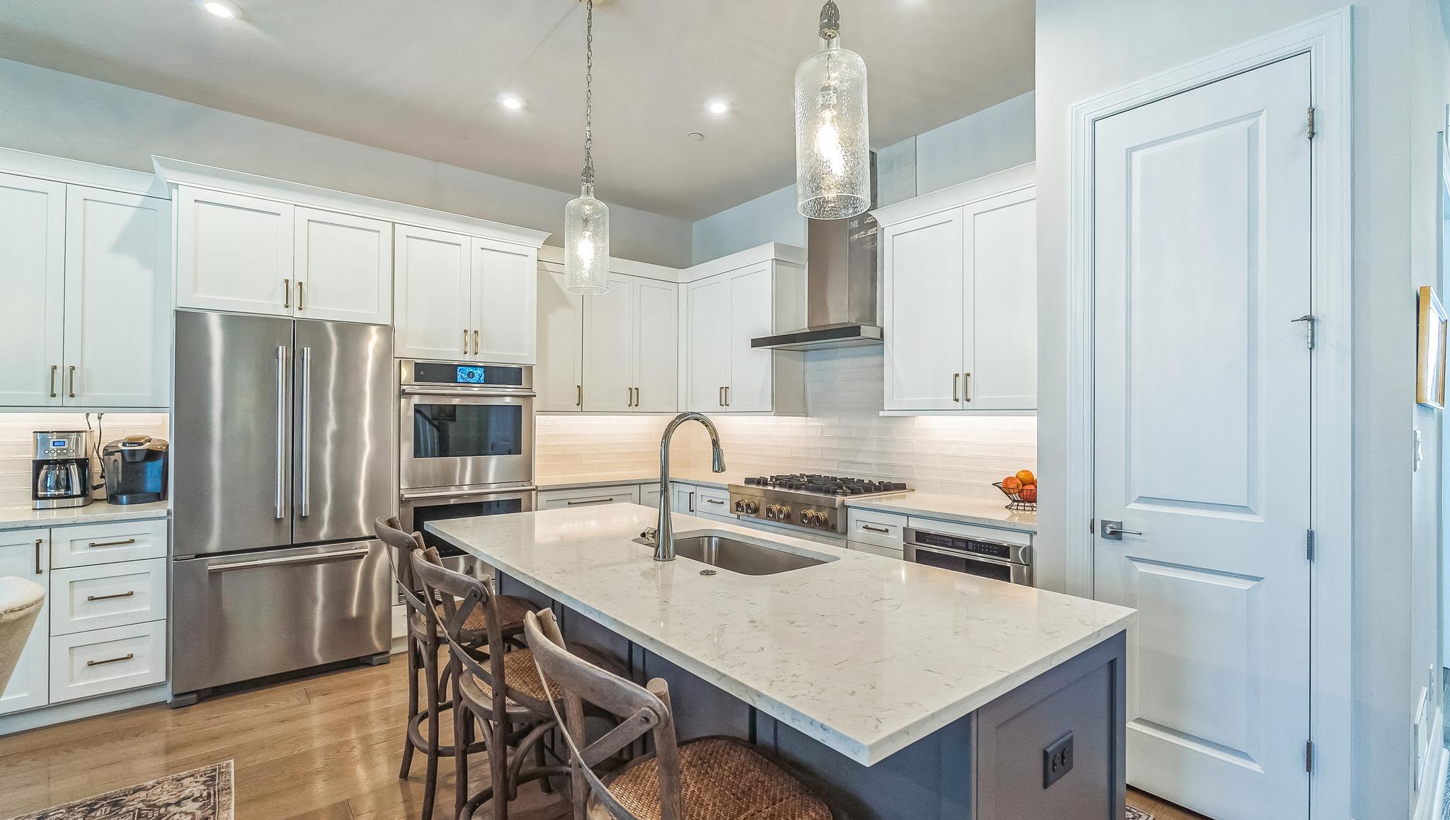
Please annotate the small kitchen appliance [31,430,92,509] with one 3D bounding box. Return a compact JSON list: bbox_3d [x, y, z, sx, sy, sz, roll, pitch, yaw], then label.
[{"bbox_3d":[-3.166,0.285,3.093,0.193,0.358,0.235,1,-1,-39],"label":"small kitchen appliance"}]

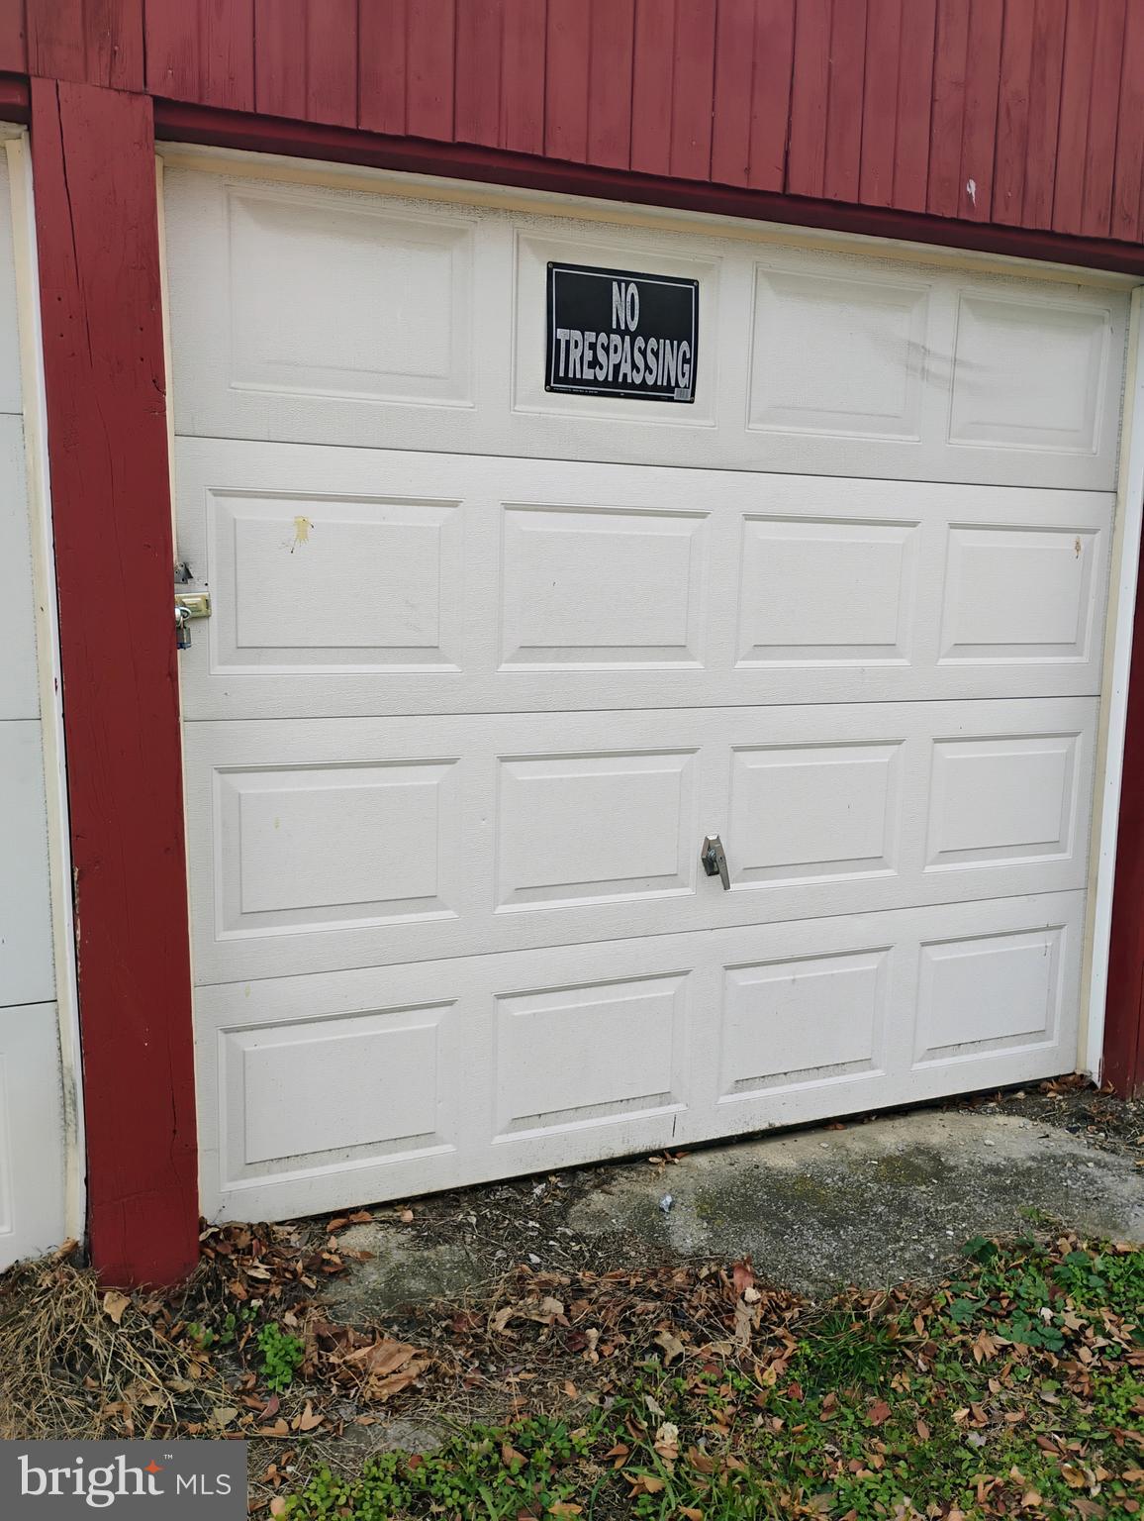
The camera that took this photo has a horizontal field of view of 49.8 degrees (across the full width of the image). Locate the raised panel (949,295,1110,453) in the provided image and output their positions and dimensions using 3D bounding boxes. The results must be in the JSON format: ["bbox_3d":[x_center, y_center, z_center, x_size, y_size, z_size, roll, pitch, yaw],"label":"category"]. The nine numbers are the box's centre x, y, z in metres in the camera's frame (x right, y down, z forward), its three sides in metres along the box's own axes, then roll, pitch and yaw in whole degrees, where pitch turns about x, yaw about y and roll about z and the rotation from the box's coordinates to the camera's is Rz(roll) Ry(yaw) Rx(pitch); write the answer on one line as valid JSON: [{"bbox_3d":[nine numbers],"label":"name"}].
[{"bbox_3d":[1.144,-0.957,3.072,0.492,0.363,0.025,-2,9,-24],"label":"raised panel"}]

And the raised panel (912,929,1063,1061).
[{"bbox_3d":[1.127,0.631,3.322,0.501,0.339,0.025,-2,9,-24],"label":"raised panel"}]

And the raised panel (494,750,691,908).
[{"bbox_3d":[0.066,0.153,2.766,0.490,0.337,0.020,-3,10,-24],"label":"raised panel"}]

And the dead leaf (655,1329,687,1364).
[{"bbox_3d":[0.180,1.064,2.236,0.055,0.030,0.067,2,9,6],"label":"dead leaf"}]

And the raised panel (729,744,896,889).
[{"bbox_3d":[0.603,0.130,3.004,0.490,0.337,0.020,-3,10,-24],"label":"raised panel"}]

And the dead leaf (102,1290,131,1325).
[{"bbox_3d":[-0.851,1.019,2.297,0.050,0.032,0.070,-2,9,-21],"label":"dead leaf"}]

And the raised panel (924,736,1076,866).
[{"bbox_3d":[1.139,0.106,3.242,0.490,0.337,0.020,-3,10,-24],"label":"raised panel"}]

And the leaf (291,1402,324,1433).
[{"bbox_3d":[-0.437,1.084,2.033,0.055,0.022,0.055,-1,9,-12],"label":"leaf"}]

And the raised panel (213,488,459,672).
[{"bbox_3d":[-0.458,-0.348,2.446,0.493,0.341,0.020,-3,10,-24],"label":"raised panel"}]

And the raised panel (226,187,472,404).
[{"bbox_3d":[-0.415,-0.880,2.376,0.473,0.350,0.020,-3,10,-24],"label":"raised panel"}]

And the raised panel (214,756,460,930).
[{"bbox_3d":[-0.470,0.177,2.528,0.490,0.337,0.020,-3,10,-24],"label":"raised panel"}]

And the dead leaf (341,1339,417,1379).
[{"bbox_3d":[-0.343,1.058,2.178,0.130,0.035,0.080,0,9,-9],"label":"dead leaf"}]

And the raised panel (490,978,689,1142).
[{"bbox_3d":[0.052,0.677,2.849,0.501,0.339,0.025,-2,9,-24],"label":"raised panel"}]

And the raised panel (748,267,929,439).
[{"bbox_3d":[0.621,-0.926,2.835,0.473,0.350,0.020,-3,10,-24],"label":"raised panel"}]

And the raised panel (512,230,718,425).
[{"bbox_3d":[0.103,-0.903,2.606,0.473,0.350,0.020,-3,10,-24],"label":"raised panel"}]

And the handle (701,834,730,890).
[{"bbox_3d":[0.341,0.235,2.875,0.046,0.115,0.056,-3,10,-24],"label":"handle"}]

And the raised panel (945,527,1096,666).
[{"bbox_3d":[1.151,-0.420,3.162,0.507,0.350,0.025,-2,9,-24],"label":"raised panel"}]

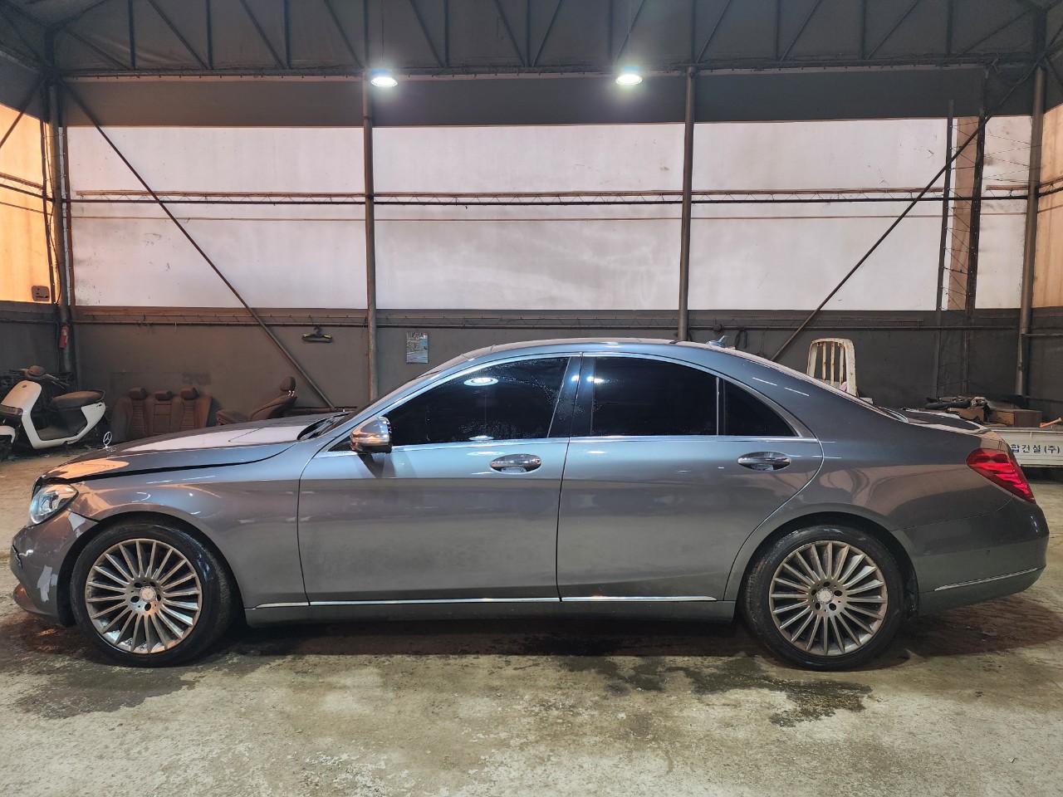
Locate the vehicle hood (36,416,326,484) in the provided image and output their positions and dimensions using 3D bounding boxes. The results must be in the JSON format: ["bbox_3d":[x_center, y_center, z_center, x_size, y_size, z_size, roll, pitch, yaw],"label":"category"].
[{"bbox_3d":[-1.758,0.213,4.021,1.380,0.290,1.600,0,5,1],"label":"vehicle hood"}]

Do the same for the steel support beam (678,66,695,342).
[{"bbox_3d":[2.001,-1.768,9.181,0.120,4.929,0.120,1,5,3],"label":"steel support beam"}]

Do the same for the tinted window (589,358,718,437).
[{"bbox_3d":[0.549,-0.011,3.189,0.580,0.390,0.050,0,-21,1],"label":"tinted window"}]

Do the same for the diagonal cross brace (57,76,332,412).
[{"bbox_3d":[-4.234,-1.786,9.403,0.060,6.147,0.060,-39,2,5],"label":"diagonal cross brace"}]

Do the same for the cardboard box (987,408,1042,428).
[{"bbox_3d":[5.376,0.211,7.835,0.295,0.179,0.380,0,5,0],"label":"cardboard box"}]

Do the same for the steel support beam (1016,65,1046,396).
[{"bbox_3d":[6.211,-1.661,8.836,0.140,4.821,0.140,1,5,3],"label":"steel support beam"}]

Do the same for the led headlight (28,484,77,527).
[{"bbox_3d":[-2.221,0.522,3.386,0.380,0.210,0.370,0,5,1],"label":"led headlight"}]

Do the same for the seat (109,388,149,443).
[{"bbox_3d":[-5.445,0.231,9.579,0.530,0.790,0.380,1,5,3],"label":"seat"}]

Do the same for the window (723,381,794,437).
[{"bbox_3d":[1.022,0.045,3.190,0.305,0.265,0.040,0,-18,-7],"label":"window"}]

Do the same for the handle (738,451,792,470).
[{"bbox_3d":[1.005,0.271,3.047,0.235,0.078,0.055,0,5,1],"label":"handle"}]

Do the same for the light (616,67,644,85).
[{"bbox_3d":[1.147,-3.782,8.300,0.320,0.170,0.320,0,5,3],"label":"light"}]

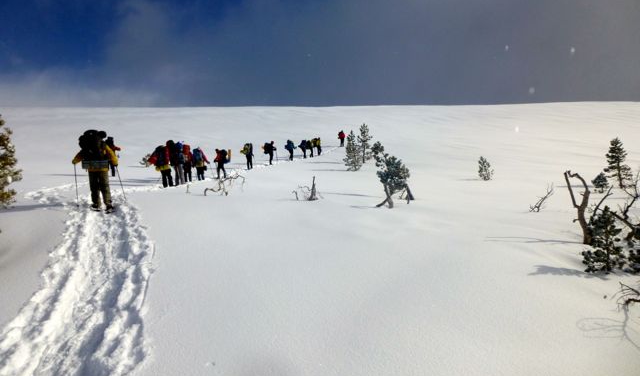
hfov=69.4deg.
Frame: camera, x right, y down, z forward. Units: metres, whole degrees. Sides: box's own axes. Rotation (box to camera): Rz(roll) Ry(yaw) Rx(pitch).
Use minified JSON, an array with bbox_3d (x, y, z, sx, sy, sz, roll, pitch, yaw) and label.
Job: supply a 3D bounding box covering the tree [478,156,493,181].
[{"bbox_3d":[7.901,-0.921,22.000,0.720,1.170,0.720,0,-3,0],"label":"tree"}]

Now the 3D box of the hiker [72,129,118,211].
[{"bbox_3d":[-4.992,-0.379,10.300,1.000,1.830,0.700,1,-2,0],"label":"hiker"}]

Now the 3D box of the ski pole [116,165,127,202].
[{"bbox_3d":[-4.410,-0.095,10.275,0.060,0.906,0.060,-7,16,0],"label":"ski pole"}]

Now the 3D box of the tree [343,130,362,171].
[{"bbox_3d":[2.074,-2.361,29.500,1.200,2.580,1.200,0,-3,0],"label":"tree"}]

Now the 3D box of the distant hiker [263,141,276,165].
[{"bbox_3d":[-3.715,-2.556,34.000,0.900,1.730,0.600,2,-4,-30],"label":"distant hiker"}]

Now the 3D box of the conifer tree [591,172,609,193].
[{"bbox_3d":[8.950,-0.160,14.800,0.570,0.660,0.550,1,-2,0],"label":"conifer tree"}]

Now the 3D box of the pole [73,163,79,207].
[{"bbox_3d":[-5.386,-0.057,10.225,0.060,0.973,0.060,0,9,0],"label":"pole"}]

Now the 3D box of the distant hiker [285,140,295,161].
[{"bbox_3d":[-2.457,-3.111,38.500,0.850,1.720,0.620,3,-4,-40],"label":"distant hiker"}]

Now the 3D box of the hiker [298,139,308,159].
[{"bbox_3d":[-1.518,-3.526,42.000,0.750,1.700,0.750,-1,-3,41],"label":"hiker"}]

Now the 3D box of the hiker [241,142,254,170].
[{"bbox_3d":[-4.737,-2.039,30.200,0.650,1.740,0.800,-3,-4,40],"label":"hiker"}]

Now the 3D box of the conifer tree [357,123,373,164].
[{"bbox_3d":[3.129,-3.108,32.500,1.080,2.900,1.050,1,-2,0],"label":"conifer tree"}]

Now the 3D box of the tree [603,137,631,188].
[{"bbox_3d":[10.868,-0.909,16.800,1.030,1.900,1.000,1,-2,0],"label":"tree"}]

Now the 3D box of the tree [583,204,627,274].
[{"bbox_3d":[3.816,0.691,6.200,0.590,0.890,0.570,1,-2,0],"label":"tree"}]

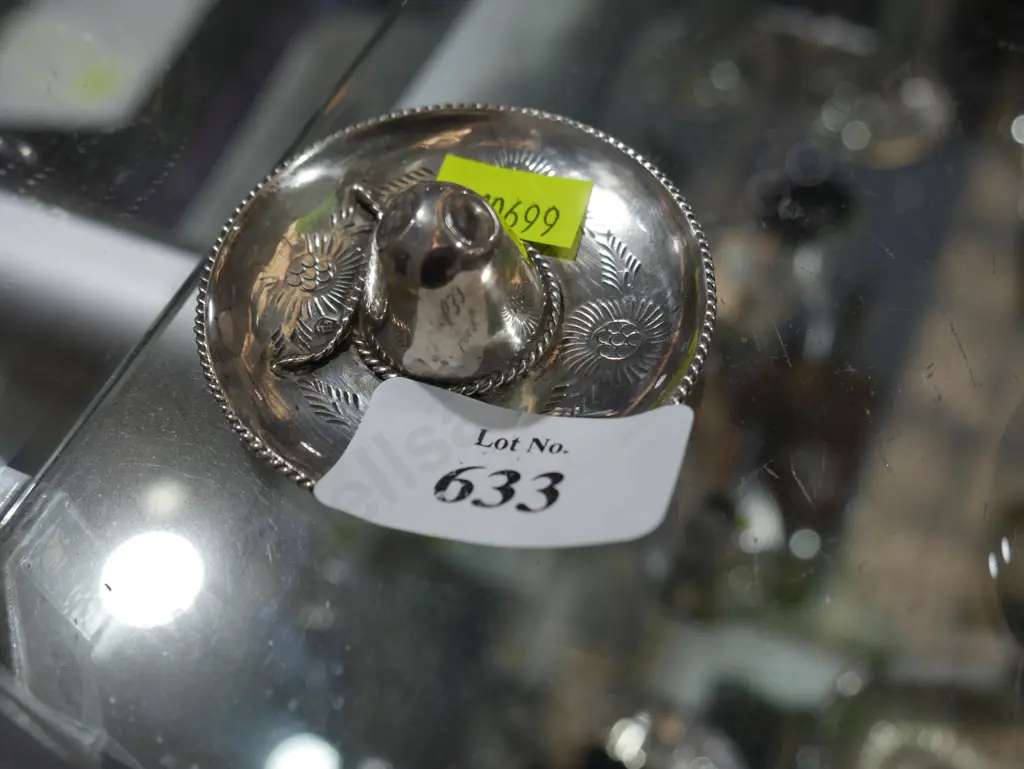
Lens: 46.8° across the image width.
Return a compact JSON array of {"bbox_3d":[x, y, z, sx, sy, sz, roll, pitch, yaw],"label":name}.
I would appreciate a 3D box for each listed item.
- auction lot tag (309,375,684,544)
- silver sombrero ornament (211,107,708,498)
[{"bbox_3d":[0.000,0.010,0.157,0.045,0.005,0.028,5,37,18],"label":"auction lot tag"},{"bbox_3d":[-0.008,-0.017,0.168,0.075,0.023,0.075,-4,57,0],"label":"silver sombrero ornament"}]

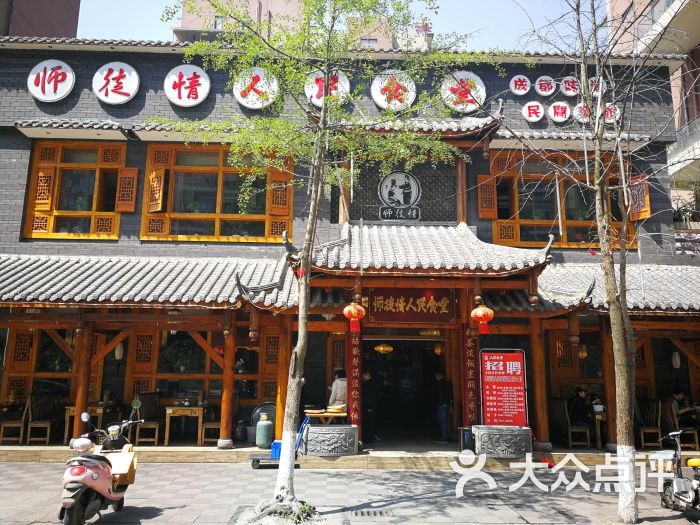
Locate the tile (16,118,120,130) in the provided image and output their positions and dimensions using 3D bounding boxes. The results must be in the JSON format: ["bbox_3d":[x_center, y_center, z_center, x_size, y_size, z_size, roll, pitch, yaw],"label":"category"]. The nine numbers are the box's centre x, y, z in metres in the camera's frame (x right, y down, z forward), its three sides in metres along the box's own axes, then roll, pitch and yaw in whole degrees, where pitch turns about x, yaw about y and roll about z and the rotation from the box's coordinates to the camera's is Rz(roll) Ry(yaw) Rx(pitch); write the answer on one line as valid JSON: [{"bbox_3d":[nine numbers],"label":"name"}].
[{"bbox_3d":[-6.744,-3.329,13.183,2.540,0.340,0.420,1,-11,-2],"label":"tile"}]

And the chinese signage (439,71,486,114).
[{"bbox_3d":[2.835,-4.253,13.702,1.167,1.167,0.120,1,-11,-2],"label":"chinese signage"}]

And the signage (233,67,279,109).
[{"bbox_3d":[-2.314,-4.284,13.515,1.123,1.123,0.120,1,-11,-2],"label":"signage"}]

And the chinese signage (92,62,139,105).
[{"bbox_3d":[-5.746,-4.383,13.440,1.112,1.114,0.110,1,-11,-2],"label":"chinese signage"}]

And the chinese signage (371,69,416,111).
[{"bbox_3d":[1.090,-4.266,13.627,1.117,1.119,0.110,1,-11,-2],"label":"chinese signage"}]

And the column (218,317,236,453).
[{"bbox_3d":[-2.449,2.408,11.040,0.294,2.550,0.294,1,-11,-2],"label":"column"}]

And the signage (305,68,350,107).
[{"bbox_3d":[-0.558,-4.290,13.582,1.133,1.133,0.120,1,-11,-2],"label":"signage"}]

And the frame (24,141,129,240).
[{"bbox_3d":[-6.557,-1.736,13.096,2.206,2.421,0.160,1,-11,-2],"label":"frame"}]

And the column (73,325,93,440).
[{"bbox_3d":[-5.227,2.322,10.668,0.230,2.214,0.230,1,-11,-2],"label":"column"}]

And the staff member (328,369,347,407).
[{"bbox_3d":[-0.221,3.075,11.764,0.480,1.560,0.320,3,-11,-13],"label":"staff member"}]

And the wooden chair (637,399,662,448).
[{"bbox_3d":[6.440,3.486,11.903,0.500,1.020,0.450,1,-11,-2],"label":"wooden chair"}]

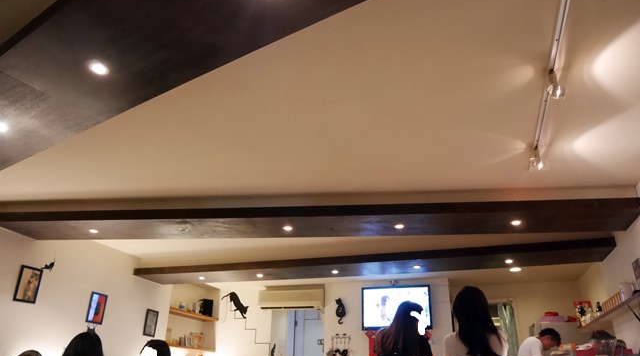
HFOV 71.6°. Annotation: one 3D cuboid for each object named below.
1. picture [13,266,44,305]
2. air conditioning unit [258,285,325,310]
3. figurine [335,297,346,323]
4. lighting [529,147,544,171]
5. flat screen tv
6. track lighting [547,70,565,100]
[{"bbox_3d":[-3.099,1.134,4.710,0.025,0.360,0.270,-6,-24,17],"label":"picture"},{"bbox_3d":[-0.424,1.838,6.791,1.020,0.335,0.210,-7,-24,18],"label":"air conditioning unit"},{"bbox_3d":[0.300,1.961,6.542,0.180,0.385,0.040,-7,-24,18],"label":"figurine"},{"bbox_3d":[1.448,-0.122,2.968,0.080,0.160,0.075,-7,-24,18],"label":"lighting"},{"bbox_3d":[1.063,1.816,6.204,0.970,0.585,0.080,-7,-24,18],"label":"flat screen tv"},{"bbox_3d":[1.166,-0.462,2.194,0.075,0.155,0.070,-7,-24,18],"label":"track lighting"}]

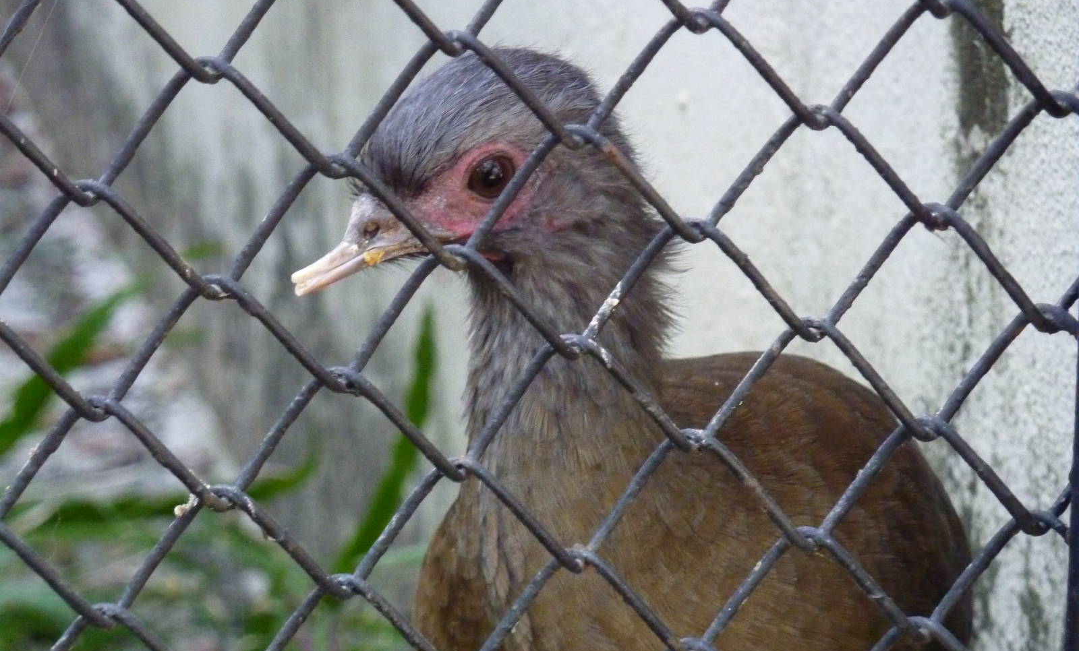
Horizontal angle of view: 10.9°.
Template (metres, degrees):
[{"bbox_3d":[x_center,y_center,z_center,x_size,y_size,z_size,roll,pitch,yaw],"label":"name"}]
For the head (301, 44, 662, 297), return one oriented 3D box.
[{"bbox_3d":[-0.020,-0.033,1.194,0.083,0.047,0.041,-19,21,-35],"label":"head"}]

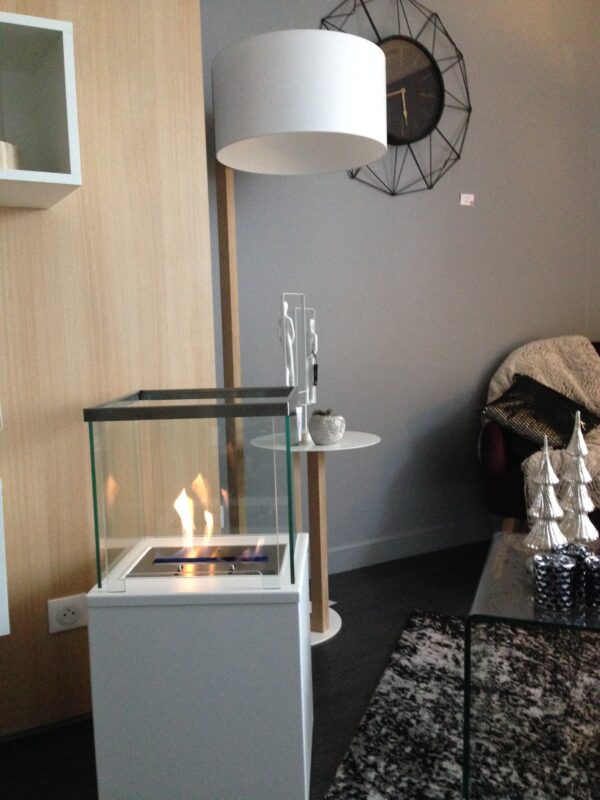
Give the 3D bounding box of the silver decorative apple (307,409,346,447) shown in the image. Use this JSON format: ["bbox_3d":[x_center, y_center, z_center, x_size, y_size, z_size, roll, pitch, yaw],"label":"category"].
[{"bbox_3d":[0.086,0.079,2.397,0.116,0.113,0.116,-1,6,0],"label":"silver decorative apple"}]

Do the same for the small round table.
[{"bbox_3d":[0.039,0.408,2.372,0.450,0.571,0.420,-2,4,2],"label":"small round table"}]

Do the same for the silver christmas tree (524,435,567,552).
[{"bbox_3d":[0.553,0.207,1.721,0.093,0.252,0.093,-2,4,2],"label":"silver christmas tree"}]

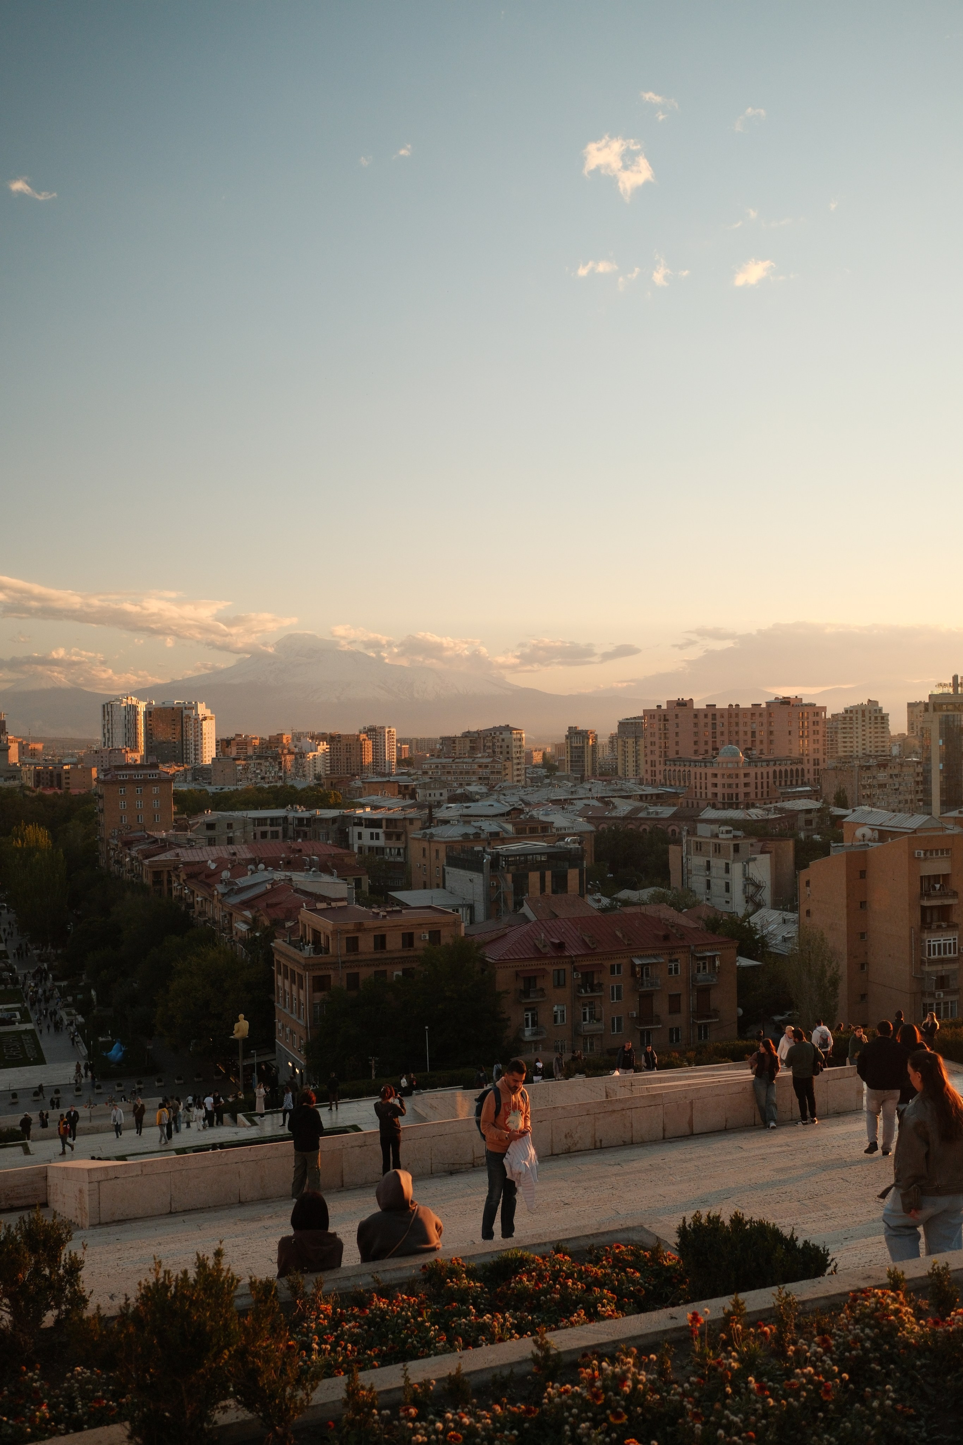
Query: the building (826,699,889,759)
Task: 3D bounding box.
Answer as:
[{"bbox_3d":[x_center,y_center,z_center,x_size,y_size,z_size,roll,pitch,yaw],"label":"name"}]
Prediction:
[{"bbox_3d":[258.494,12.859,961.959,40.000,56.000,24.000,-1,0,9],"label":"building"}]

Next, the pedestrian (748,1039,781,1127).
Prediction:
[{"bbox_3d":[5.108,6.480,25.197,0.520,1.660,0.450,-1,0,7],"label":"pedestrian"}]

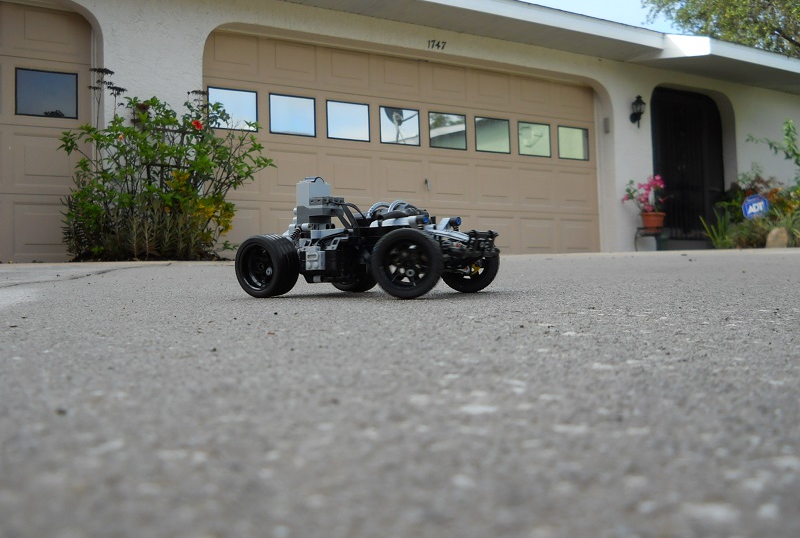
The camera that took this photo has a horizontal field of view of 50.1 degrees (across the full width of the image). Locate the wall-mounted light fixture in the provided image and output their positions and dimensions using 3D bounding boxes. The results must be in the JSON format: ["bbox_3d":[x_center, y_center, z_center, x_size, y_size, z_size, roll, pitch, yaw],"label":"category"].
[{"bbox_3d":[2.759,-1.822,9.892,0.155,0.375,0.190,0,-3,-32],"label":"wall-mounted light fixture"}]

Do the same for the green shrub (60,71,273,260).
[{"bbox_3d":[-1.806,-0.785,6.612,1.500,1.410,0.900,0,-3,-32],"label":"green shrub"}]

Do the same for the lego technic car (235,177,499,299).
[{"bbox_3d":[-0.018,-0.032,0.776,0.222,0.113,0.150,-1,1,37],"label":"lego technic car"}]

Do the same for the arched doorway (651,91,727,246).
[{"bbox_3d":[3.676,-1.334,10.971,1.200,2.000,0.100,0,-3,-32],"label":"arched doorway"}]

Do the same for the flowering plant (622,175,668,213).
[{"bbox_3d":[2.763,-0.842,9.665,0.470,0.440,0.420,0,-3,-32],"label":"flowering plant"}]

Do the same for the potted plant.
[{"bbox_3d":[2.761,-0.740,9.656,0.470,0.640,0.420,0,-3,-32],"label":"potted plant"}]

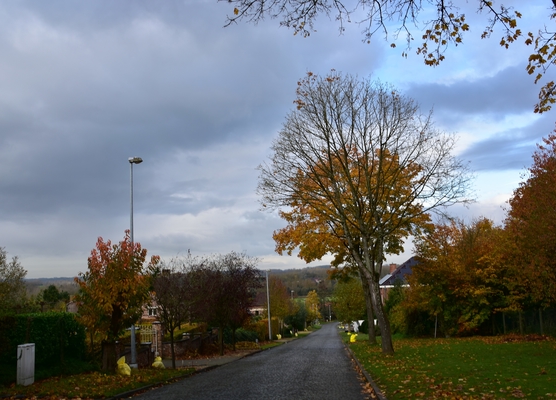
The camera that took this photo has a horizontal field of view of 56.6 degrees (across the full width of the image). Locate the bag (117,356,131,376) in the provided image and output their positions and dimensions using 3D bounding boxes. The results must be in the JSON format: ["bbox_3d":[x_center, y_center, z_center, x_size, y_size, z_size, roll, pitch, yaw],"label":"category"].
[{"bbox_3d":[-5.397,5.824,18.046,0.489,0.624,0.489,-3,-8,5],"label":"bag"}]

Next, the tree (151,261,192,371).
[{"bbox_3d":[-4.332,4.613,20.916,1.660,4.304,1.826,-3,-8,5],"label":"tree"}]

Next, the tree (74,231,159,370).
[{"bbox_3d":[-6.338,3.914,20.400,3.396,5.438,3.396,-3,-8,5],"label":"tree"}]

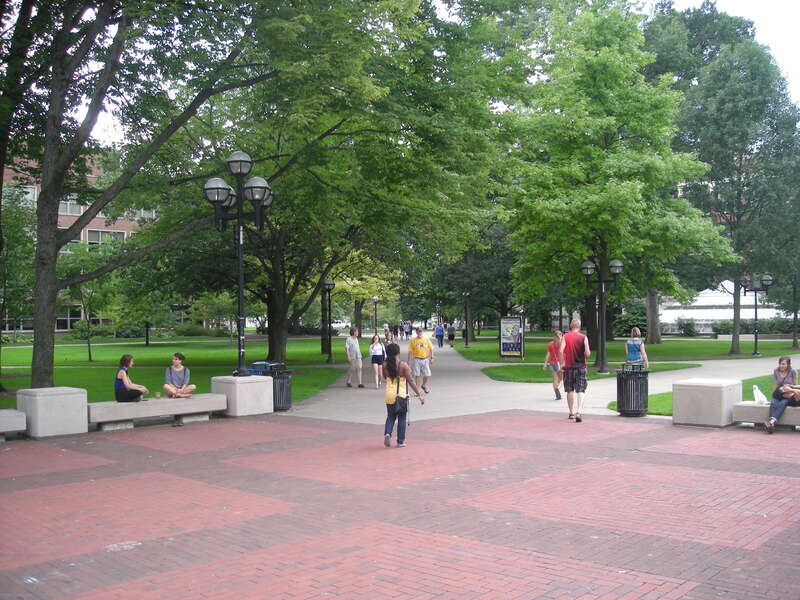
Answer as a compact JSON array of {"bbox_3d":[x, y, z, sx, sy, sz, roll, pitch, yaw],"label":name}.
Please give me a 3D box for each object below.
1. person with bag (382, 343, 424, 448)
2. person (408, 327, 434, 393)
[{"bbox_3d":[0.038,1.433,12.200,0.600,1.570,0.500,-1,-2,14],"label":"person with bag"},{"bbox_3d":[0.566,1.617,21.800,0.660,1.760,0.500,-1,-2,3],"label":"person"}]

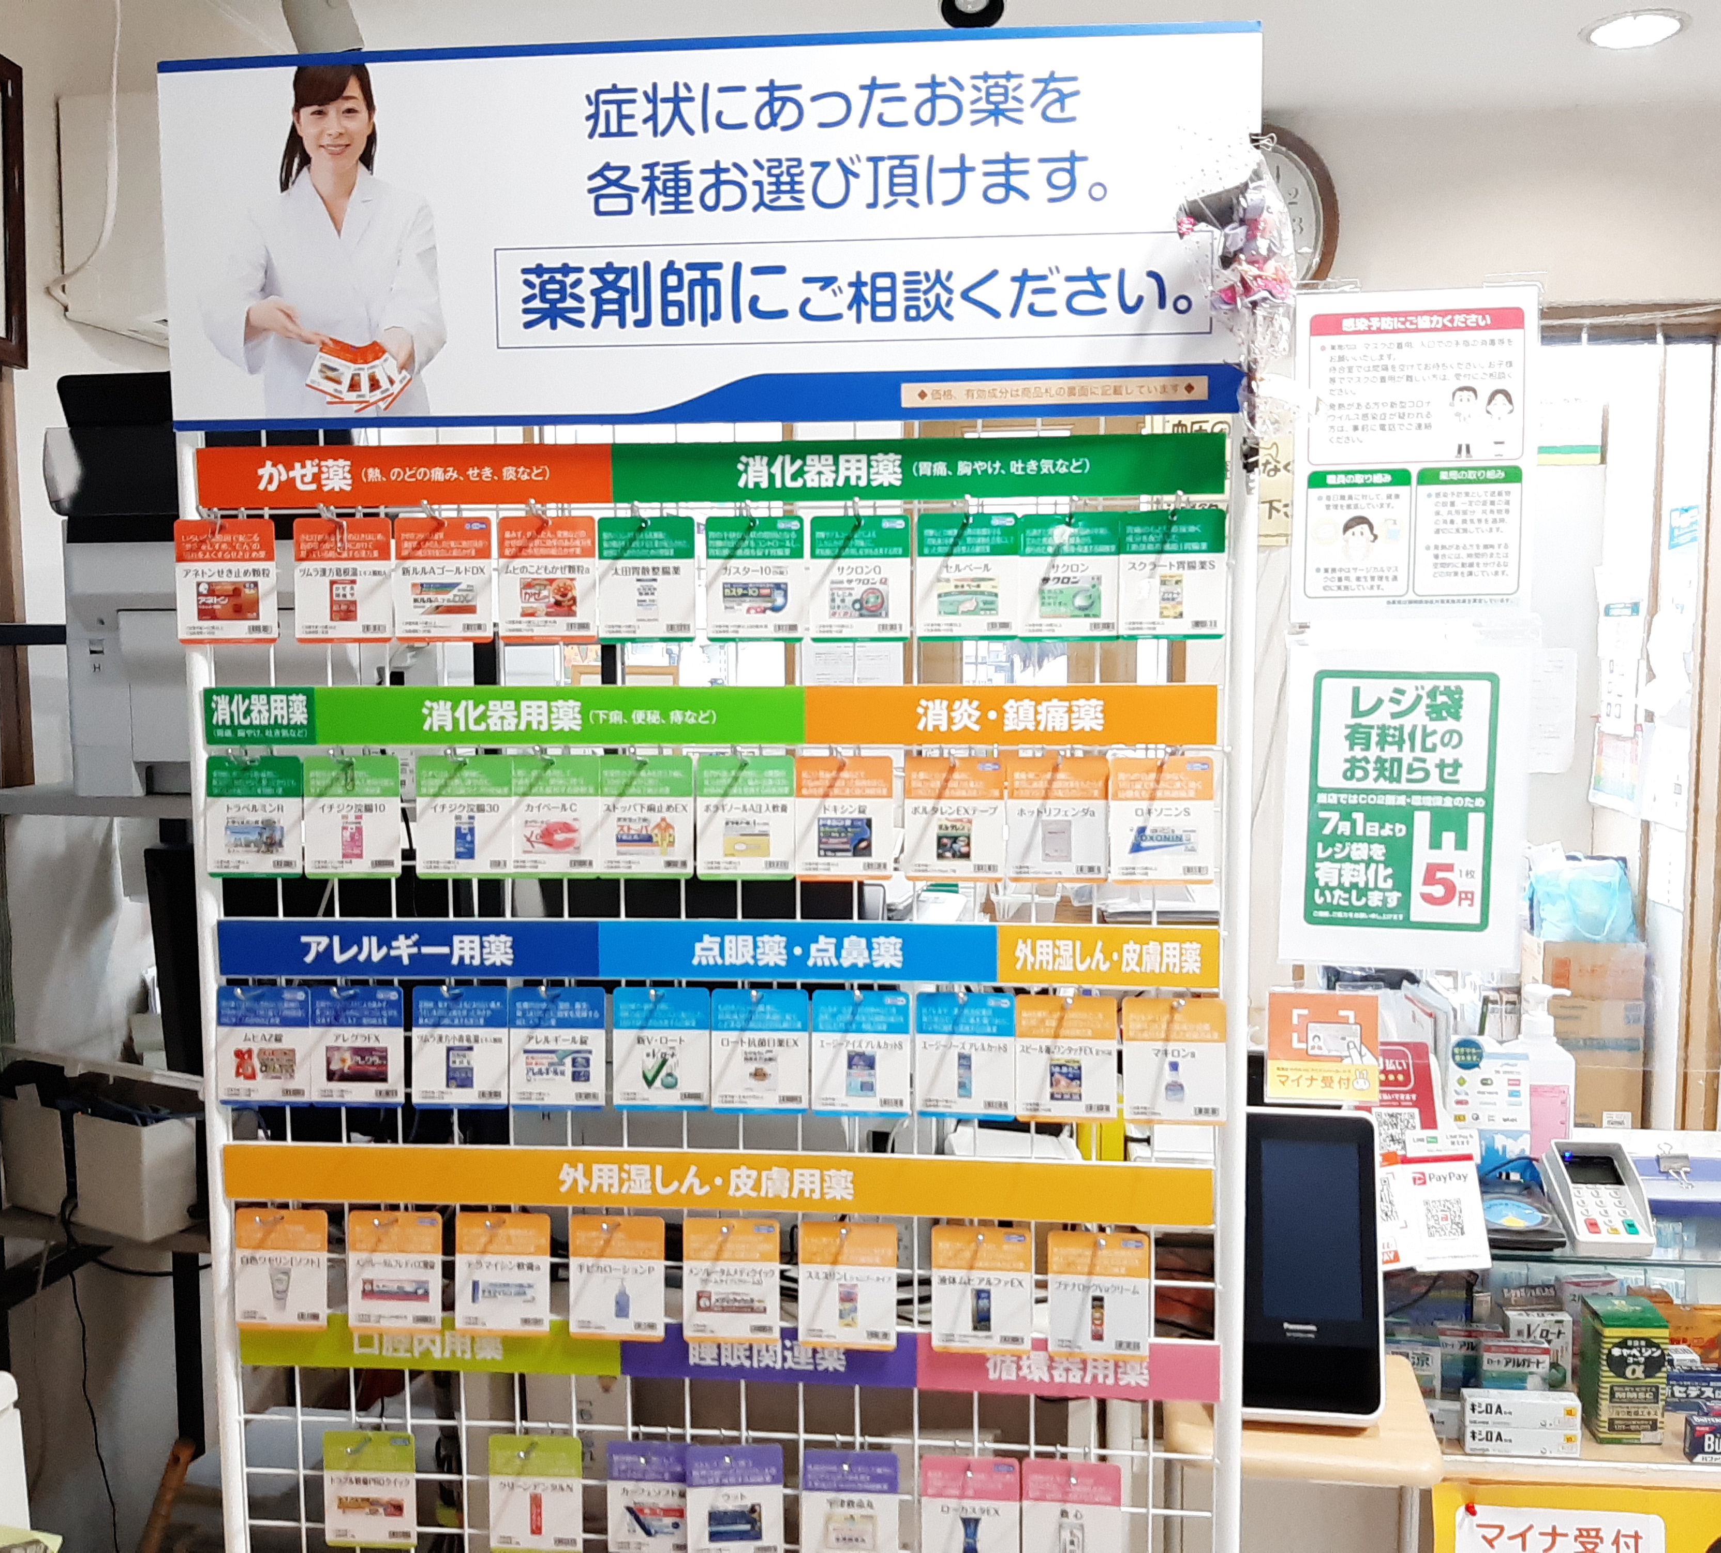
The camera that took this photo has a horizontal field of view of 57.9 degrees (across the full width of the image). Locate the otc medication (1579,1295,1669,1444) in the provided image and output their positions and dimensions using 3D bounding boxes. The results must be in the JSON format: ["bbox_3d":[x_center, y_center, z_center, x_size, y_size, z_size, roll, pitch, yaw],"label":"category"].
[{"bbox_3d":[0.784,0.611,1.598,0.062,0.128,0.062,0,5,6],"label":"otc medication"}]

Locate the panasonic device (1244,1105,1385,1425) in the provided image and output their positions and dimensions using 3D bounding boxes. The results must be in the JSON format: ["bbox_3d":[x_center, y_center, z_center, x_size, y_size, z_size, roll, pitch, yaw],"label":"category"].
[{"bbox_3d":[0.408,0.435,1.442,0.130,0.280,0.120,1,5,9],"label":"panasonic device"}]

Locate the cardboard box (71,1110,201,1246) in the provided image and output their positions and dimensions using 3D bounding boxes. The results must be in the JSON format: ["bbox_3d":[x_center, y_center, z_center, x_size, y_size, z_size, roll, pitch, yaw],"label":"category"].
[{"bbox_3d":[-0.864,0.469,1.864,0.133,0.133,0.077,3,6,30],"label":"cardboard box"}]

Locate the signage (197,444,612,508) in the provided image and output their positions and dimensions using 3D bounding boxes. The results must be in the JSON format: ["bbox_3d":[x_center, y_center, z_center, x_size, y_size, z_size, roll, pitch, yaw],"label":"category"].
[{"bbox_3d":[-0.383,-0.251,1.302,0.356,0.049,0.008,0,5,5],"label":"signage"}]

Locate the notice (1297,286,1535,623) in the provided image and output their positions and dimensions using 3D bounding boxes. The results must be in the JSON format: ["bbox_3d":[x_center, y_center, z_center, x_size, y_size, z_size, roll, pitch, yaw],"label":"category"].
[{"bbox_3d":[0.502,-0.290,1.409,0.213,0.296,0.003,-1,5,5],"label":"notice"}]

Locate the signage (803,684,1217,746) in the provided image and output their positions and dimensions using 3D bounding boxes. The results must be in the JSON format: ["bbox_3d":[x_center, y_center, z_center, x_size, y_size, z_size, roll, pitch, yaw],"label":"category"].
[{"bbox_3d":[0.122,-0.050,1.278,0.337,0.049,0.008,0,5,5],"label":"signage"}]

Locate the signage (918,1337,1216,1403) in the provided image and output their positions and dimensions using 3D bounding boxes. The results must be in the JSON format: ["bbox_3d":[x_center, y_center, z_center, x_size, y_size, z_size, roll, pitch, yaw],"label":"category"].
[{"bbox_3d":[0.176,0.501,1.320,0.254,0.049,0.008,0,5,5],"label":"signage"}]

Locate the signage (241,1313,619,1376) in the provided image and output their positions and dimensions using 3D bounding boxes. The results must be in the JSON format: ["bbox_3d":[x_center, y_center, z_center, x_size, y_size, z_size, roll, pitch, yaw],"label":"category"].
[{"bbox_3d":[-0.379,0.498,1.365,0.341,0.049,0.008,0,5,5],"label":"signage"}]

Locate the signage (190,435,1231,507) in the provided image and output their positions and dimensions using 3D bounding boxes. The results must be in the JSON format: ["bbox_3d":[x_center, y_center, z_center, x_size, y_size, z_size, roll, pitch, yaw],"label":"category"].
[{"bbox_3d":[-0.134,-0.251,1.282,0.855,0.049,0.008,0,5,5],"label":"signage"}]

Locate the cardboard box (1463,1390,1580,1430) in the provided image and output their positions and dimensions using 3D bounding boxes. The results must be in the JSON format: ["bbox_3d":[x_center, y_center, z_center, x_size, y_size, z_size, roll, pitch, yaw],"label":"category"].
[{"bbox_3d":[0.628,0.603,1.480,0.106,0.027,0.022,0,5,5],"label":"cardboard box"}]

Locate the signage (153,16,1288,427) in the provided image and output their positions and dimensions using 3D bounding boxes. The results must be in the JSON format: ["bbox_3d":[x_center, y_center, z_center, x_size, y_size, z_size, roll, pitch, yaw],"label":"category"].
[{"bbox_3d":[-0.136,-0.441,1.265,0.895,0.301,0.006,0,5,5],"label":"signage"}]

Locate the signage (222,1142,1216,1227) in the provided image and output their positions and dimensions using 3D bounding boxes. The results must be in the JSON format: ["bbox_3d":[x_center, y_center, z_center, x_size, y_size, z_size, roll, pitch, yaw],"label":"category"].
[{"bbox_3d":[-0.132,0.348,1.328,0.853,0.047,0.005,0,5,5],"label":"signage"}]

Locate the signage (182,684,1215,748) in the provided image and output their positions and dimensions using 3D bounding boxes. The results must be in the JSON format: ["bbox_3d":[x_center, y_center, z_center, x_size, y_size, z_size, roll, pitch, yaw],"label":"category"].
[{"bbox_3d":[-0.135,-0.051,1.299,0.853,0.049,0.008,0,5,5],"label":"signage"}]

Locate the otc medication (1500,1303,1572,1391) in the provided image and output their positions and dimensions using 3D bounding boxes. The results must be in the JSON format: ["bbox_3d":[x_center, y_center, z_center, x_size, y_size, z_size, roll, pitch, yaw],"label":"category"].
[{"bbox_3d":[0.704,0.596,1.617,0.064,0.073,0.023,0,5,5],"label":"otc medication"}]

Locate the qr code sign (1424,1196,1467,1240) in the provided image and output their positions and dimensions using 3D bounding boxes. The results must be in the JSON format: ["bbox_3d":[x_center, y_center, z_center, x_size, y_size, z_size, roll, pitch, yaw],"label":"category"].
[{"bbox_3d":[0.539,0.407,1.432,0.035,0.035,0.003,-4,-13,0],"label":"qr code sign"}]

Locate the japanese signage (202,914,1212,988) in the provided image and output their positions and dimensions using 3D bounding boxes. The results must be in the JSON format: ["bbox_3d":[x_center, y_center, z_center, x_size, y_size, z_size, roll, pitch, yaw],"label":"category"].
[{"bbox_3d":[-0.131,0.149,1.312,0.853,0.048,0.005,0,5,5],"label":"japanese signage"}]

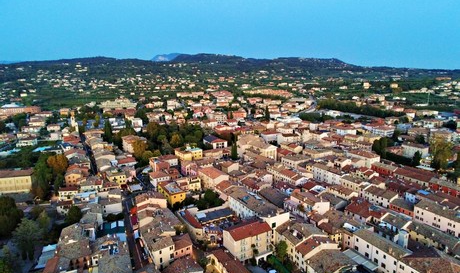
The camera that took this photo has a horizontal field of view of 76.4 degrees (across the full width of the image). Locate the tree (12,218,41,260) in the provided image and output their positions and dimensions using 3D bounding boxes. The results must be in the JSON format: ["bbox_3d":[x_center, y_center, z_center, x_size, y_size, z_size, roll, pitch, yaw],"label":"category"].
[{"bbox_3d":[-79.870,41.400,115.190,10.200,17.300,10.200,0,12,0],"label":"tree"}]

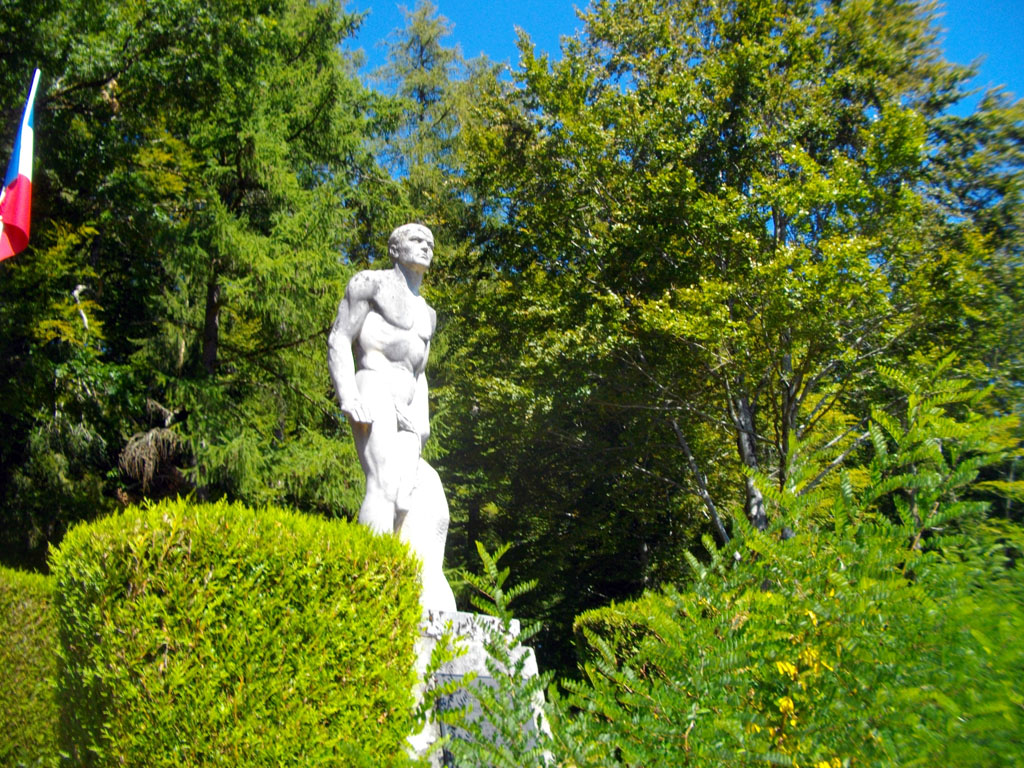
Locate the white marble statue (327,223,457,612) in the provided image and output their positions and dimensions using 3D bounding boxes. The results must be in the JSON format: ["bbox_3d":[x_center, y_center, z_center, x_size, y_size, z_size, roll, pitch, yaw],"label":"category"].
[{"bbox_3d":[-0.638,0.127,4.977,0.720,2.200,0.680,14,-22,-42],"label":"white marble statue"}]

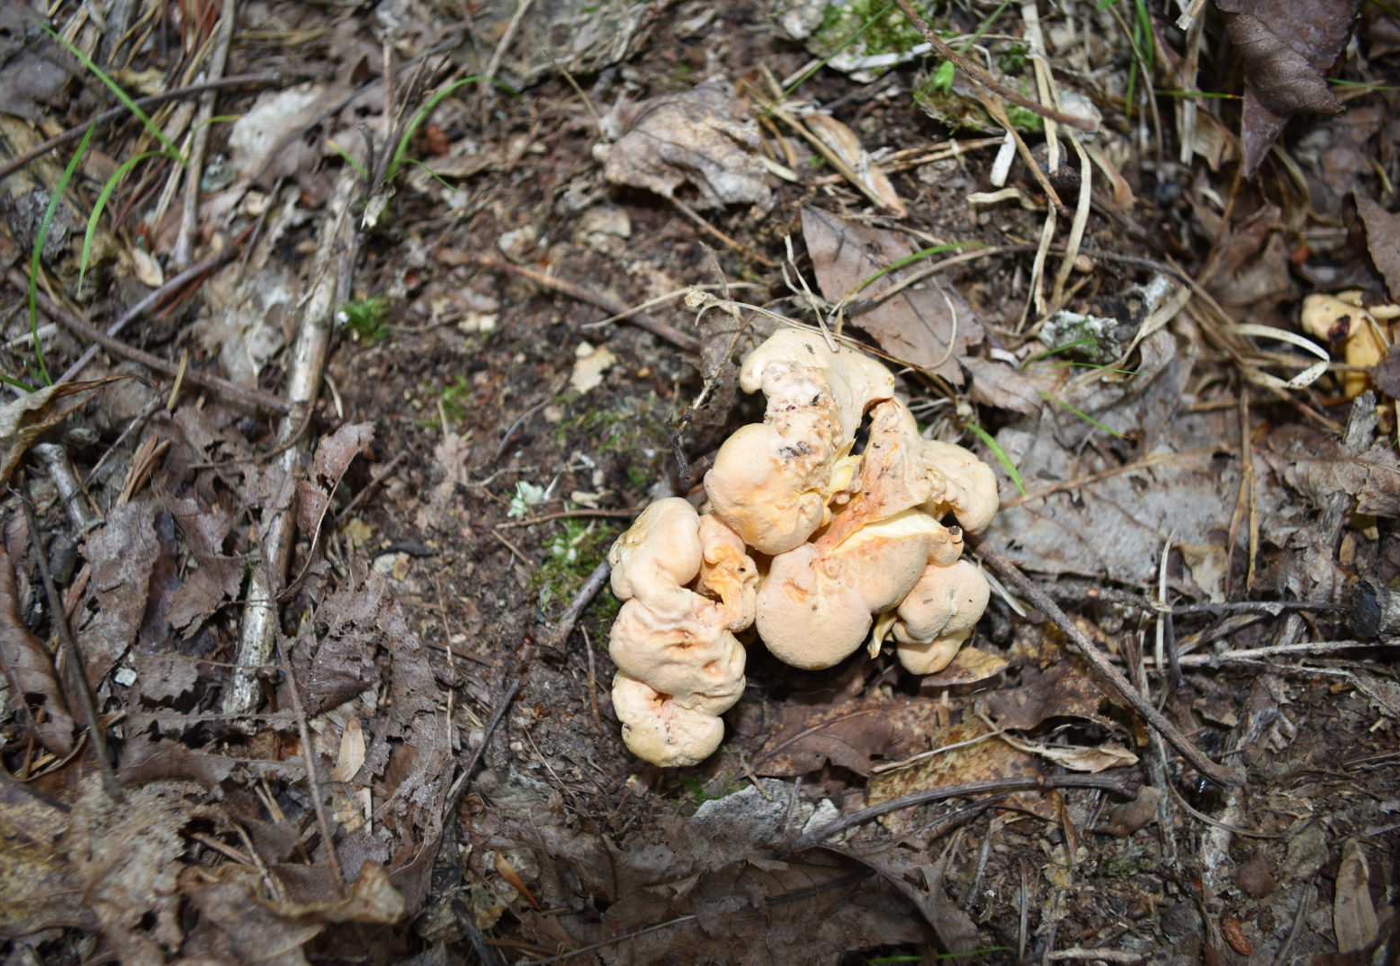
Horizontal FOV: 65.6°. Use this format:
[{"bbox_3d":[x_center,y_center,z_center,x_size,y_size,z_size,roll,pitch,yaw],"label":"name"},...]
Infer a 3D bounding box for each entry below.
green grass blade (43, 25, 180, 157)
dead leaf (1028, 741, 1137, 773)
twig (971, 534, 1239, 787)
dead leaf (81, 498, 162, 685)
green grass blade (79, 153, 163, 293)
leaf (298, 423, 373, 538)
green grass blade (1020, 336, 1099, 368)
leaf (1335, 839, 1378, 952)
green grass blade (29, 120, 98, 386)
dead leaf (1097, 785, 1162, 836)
[{"bbox_3d":[-0.324,-0.213,0.596,0.087,0.047,0.010,34,64,19],"label":"green grass blade"},{"bbox_3d":[0.152,0.109,0.429,0.043,0.011,0.011,3,58,2],"label":"dead leaf"},{"bbox_3d":[0.152,0.066,0.421,0.010,0.011,0.137,-35,63,-21],"label":"twig"},{"bbox_3d":[-0.234,0.040,0.439,0.031,0.014,0.087,-15,57,-10],"label":"dead leaf"},{"bbox_3d":[-0.300,-0.140,0.563,0.014,0.039,0.084,27,62,16],"label":"green grass blade"},{"bbox_3d":[-0.169,-0.006,0.493,0.020,0.022,0.053,25,61,15],"label":"leaf"},{"bbox_3d":[0.166,-0.062,0.504,0.044,0.008,0.005,-22,59,-14],"label":"green grass blade"},{"bbox_3d":[0.228,0.144,0.376,0.013,0.007,0.042,18,58,12],"label":"leaf"},{"bbox_3d":[-0.320,-0.122,0.552,0.016,0.048,0.148,0,58,0],"label":"green grass blade"},{"bbox_3d":[0.155,0.118,0.393,0.032,0.009,0.013,-26,60,-16],"label":"dead leaf"}]

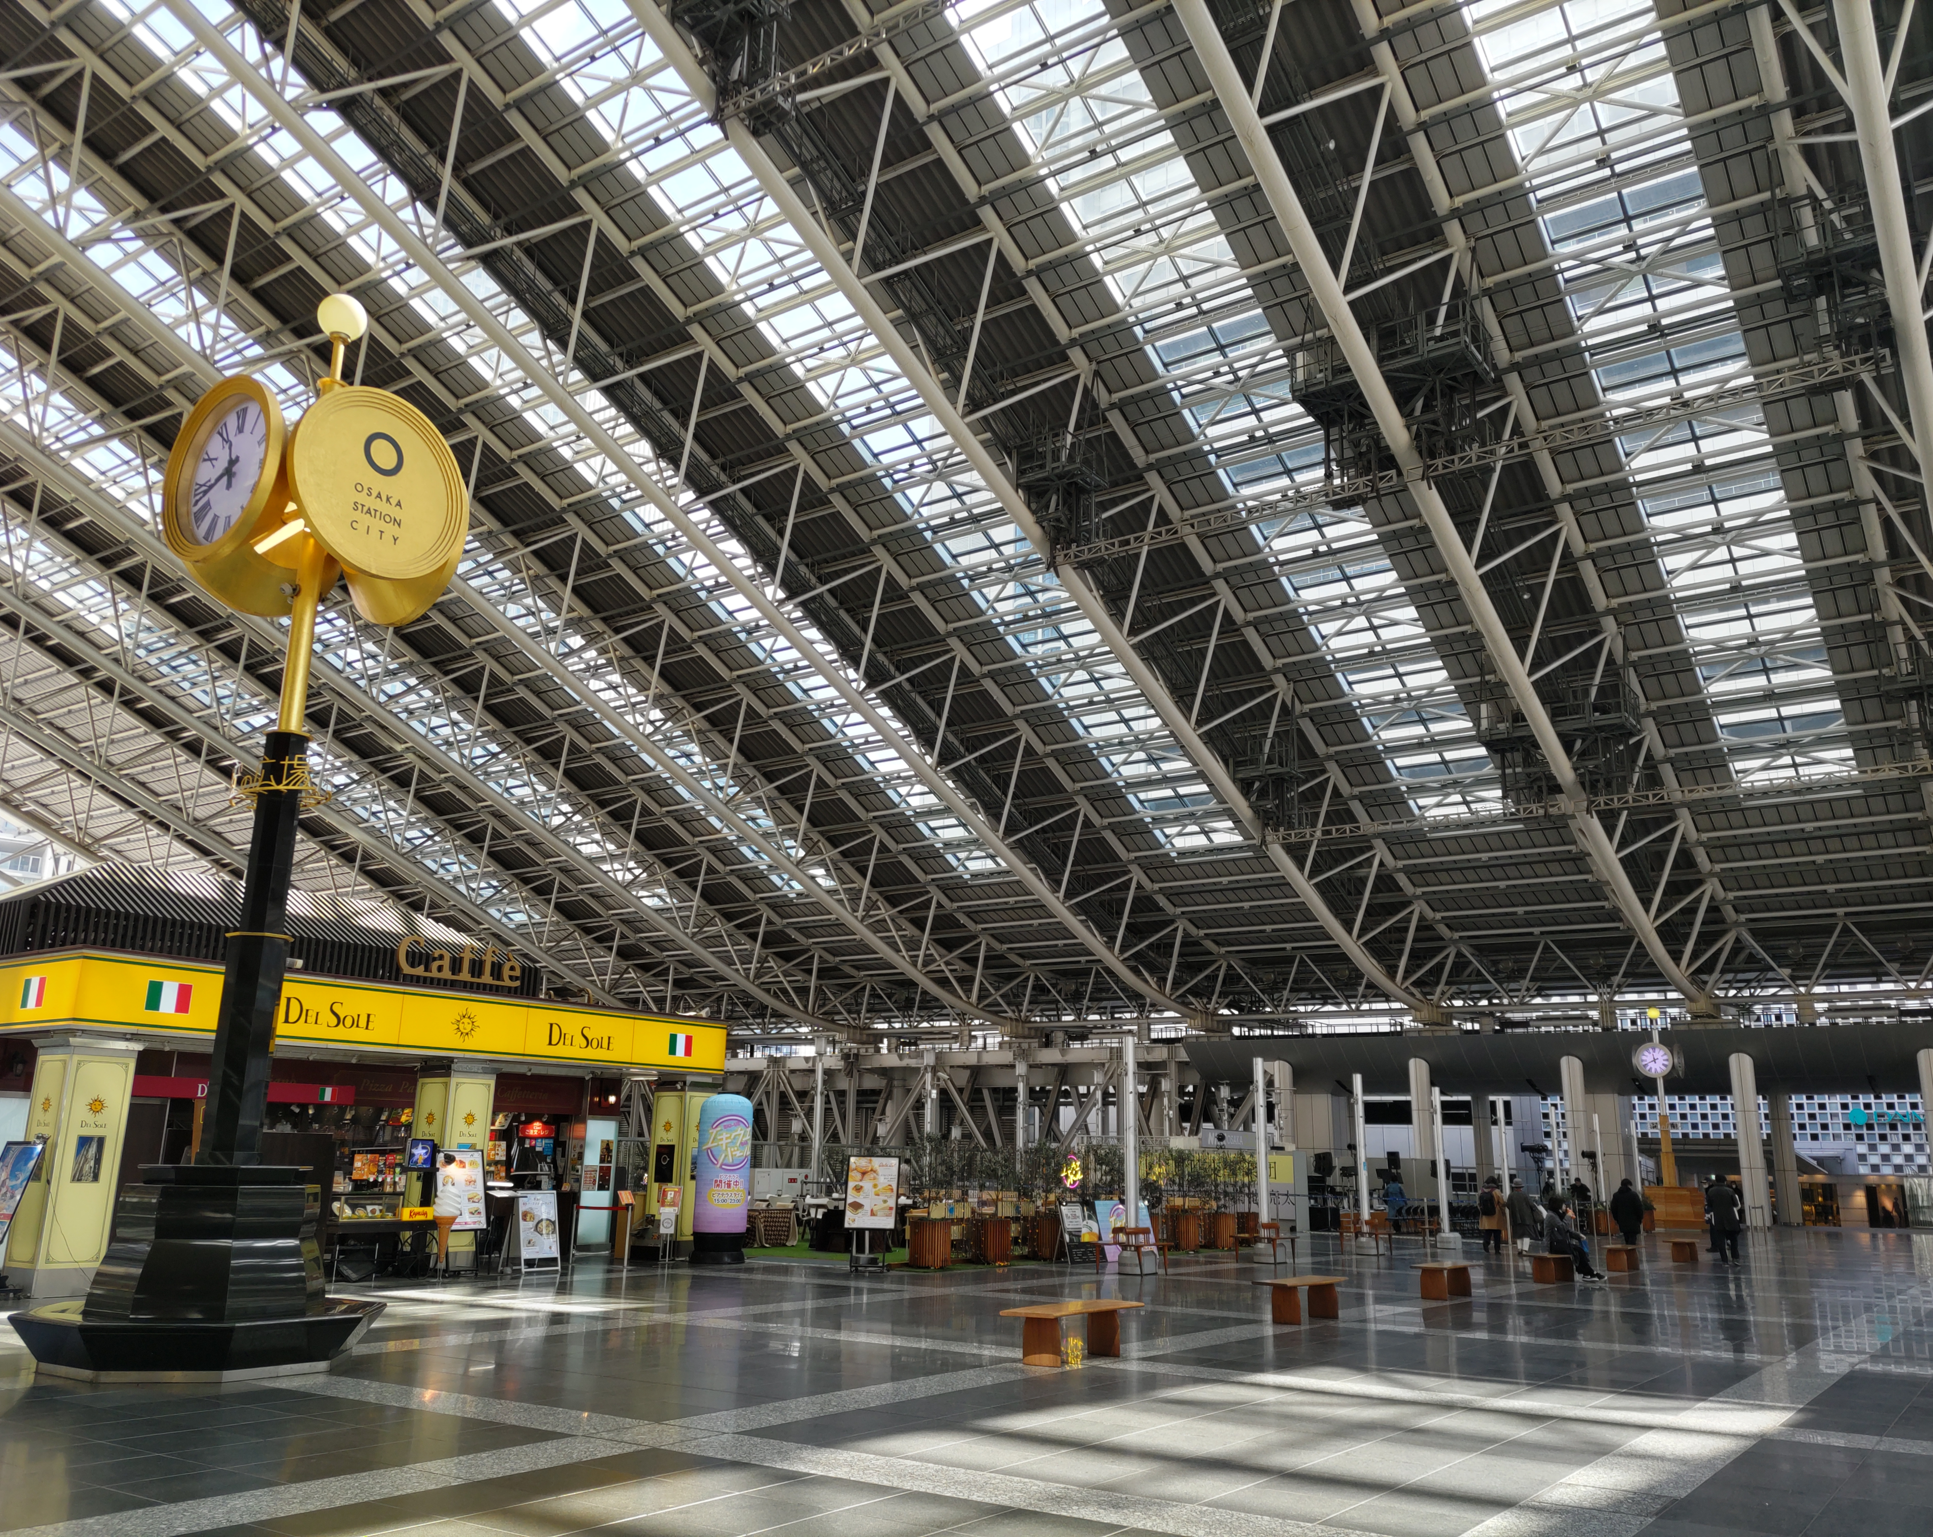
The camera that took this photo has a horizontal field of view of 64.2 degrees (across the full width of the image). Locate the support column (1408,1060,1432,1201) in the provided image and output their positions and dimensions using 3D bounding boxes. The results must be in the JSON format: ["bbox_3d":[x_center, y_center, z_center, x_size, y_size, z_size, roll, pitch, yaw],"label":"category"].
[{"bbox_3d":[19.126,15.387,64.216,0.900,6.373,0.900,-9,-18,34],"label":"support column"}]

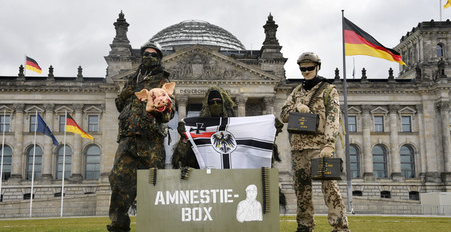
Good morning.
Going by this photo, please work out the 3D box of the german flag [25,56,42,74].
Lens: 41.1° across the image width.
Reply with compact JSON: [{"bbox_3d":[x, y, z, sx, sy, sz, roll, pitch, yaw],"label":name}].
[{"bbox_3d":[-64.974,-16.900,203.349,5.700,5.900,1.300,1,-9,-5],"label":"german flag"}]

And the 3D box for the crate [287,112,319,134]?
[{"bbox_3d":[0.741,0.075,5.761,0.280,0.185,0.150,2,-14,18],"label":"crate"}]

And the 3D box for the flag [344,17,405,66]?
[{"bbox_3d":[21.778,-10.889,87.828,8.600,7.200,1.800,0,-9,0],"label":"flag"}]

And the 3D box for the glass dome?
[{"bbox_3d":[-8.044,-15.069,172.634,39.000,23.500,39.000,0,-9,0],"label":"glass dome"}]

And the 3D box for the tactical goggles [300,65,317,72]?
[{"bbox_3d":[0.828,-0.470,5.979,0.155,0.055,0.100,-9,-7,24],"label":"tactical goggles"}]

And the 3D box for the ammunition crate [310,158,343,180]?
[{"bbox_3d":[0.979,0.514,5.792,0.285,0.195,0.150,-2,-12,15],"label":"ammunition crate"}]

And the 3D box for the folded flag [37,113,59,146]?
[{"bbox_3d":[-24.817,1.947,83.779,3.100,4.700,0.900,1,-9,-5],"label":"folded flag"}]

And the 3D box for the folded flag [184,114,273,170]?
[{"bbox_3d":[0.039,0.252,5.833,0.900,0.550,0.140,0,-9,0],"label":"folded flag"}]

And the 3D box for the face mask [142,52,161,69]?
[{"bbox_3d":[-0.712,-0.532,5.780,0.170,0.165,0.130,-1,-9,6],"label":"face mask"}]

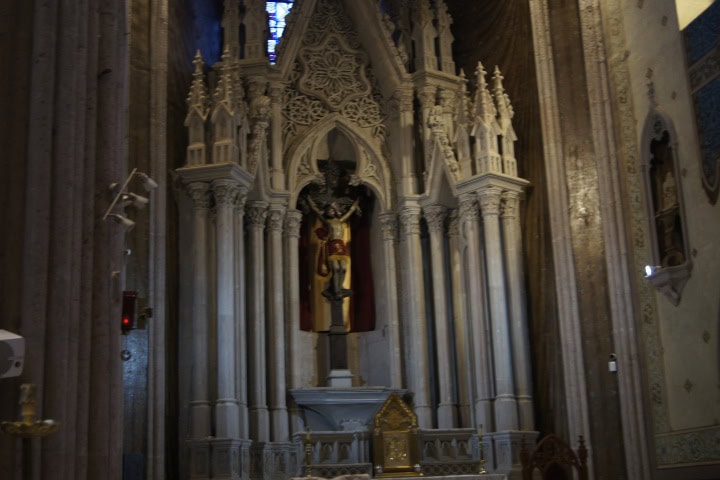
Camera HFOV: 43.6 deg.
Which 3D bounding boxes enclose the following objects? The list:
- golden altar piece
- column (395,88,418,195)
[{"bbox_3d":[0.414,2.267,10.550,0.500,0.948,0.420,1,-13,-13],"label":"golden altar piece"},{"bbox_3d":[0.753,-1.589,14.416,0.272,1.788,0.272,1,-13,-16],"label":"column"}]

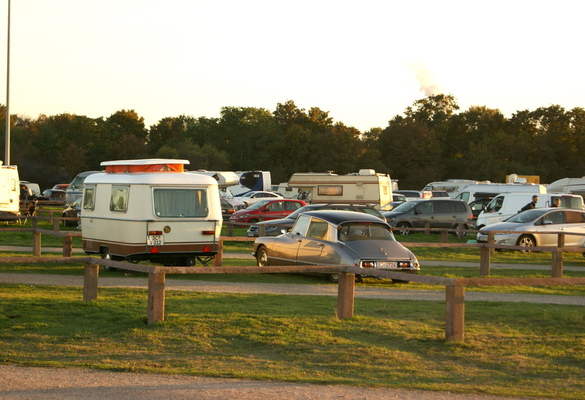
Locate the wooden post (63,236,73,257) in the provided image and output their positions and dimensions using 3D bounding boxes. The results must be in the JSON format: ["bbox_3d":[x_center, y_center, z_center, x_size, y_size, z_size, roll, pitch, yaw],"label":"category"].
[{"bbox_3d":[-5.920,1.300,36.000,0.160,0.690,0.160,0,0,-38],"label":"wooden post"}]

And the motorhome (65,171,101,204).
[{"bbox_3d":[-13.431,-0.775,97.000,5.200,2.500,2.000,1,0,2],"label":"motorhome"}]

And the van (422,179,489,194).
[{"bbox_3d":[13.046,-0.062,106.000,6.200,2.750,2.250,1,0,25],"label":"van"}]

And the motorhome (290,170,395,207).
[{"bbox_3d":[2.980,-0.280,83.500,5.900,3.100,2.250,0,0,22],"label":"motorhome"}]

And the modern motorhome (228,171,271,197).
[{"bbox_3d":[-4.350,-0.550,98.900,5.500,2.900,2.300,0,0,16],"label":"modern motorhome"}]

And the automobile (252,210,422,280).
[{"bbox_3d":[0.810,0.935,29.000,1.800,1.460,4.840,0,0,-30],"label":"automobile"}]

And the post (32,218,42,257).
[{"bbox_3d":[-6.900,1.180,37.000,0.170,0.780,0.170,0,0,-38],"label":"post"}]

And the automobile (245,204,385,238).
[{"bbox_3d":[0.864,0.905,50.200,4.800,1.490,1.820,0,0,-22],"label":"automobile"}]

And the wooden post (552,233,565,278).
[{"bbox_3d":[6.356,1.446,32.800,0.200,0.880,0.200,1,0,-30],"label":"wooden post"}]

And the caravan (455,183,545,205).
[{"bbox_3d":[13.280,0.298,88.000,5.950,2.620,2.080,1,0,27],"label":"caravan"}]

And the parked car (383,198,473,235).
[{"bbox_3d":[6.450,0.850,66.800,4.650,1.740,1.820,0,0,-13],"label":"parked car"}]

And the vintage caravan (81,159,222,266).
[{"bbox_3d":[-3.480,0.365,32.700,2.020,2.620,4.300,0,0,-28],"label":"vintage caravan"}]

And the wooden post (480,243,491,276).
[{"bbox_3d":[4.410,1.370,31.200,0.170,0.740,0.170,0,0,-38],"label":"wooden post"}]

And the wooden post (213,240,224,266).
[{"bbox_3d":[-1.887,1.335,34.800,0.200,0.720,0.200,1,0,-30],"label":"wooden post"}]

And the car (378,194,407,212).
[{"bbox_3d":[5.886,0.721,78.000,4.400,1.500,1.780,1,0,5],"label":"car"}]

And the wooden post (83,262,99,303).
[{"bbox_3d":[-3.348,1.360,22.700,0.200,0.690,0.200,1,0,-10],"label":"wooden post"}]

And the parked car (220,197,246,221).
[{"bbox_3d":[-3.918,0.860,77.500,1.700,1.440,4.300,0,0,3],"label":"parked car"}]

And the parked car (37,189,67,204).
[{"bbox_3d":[-20.141,-0.157,116.000,1.750,1.470,4.300,1,0,-26],"label":"parked car"}]

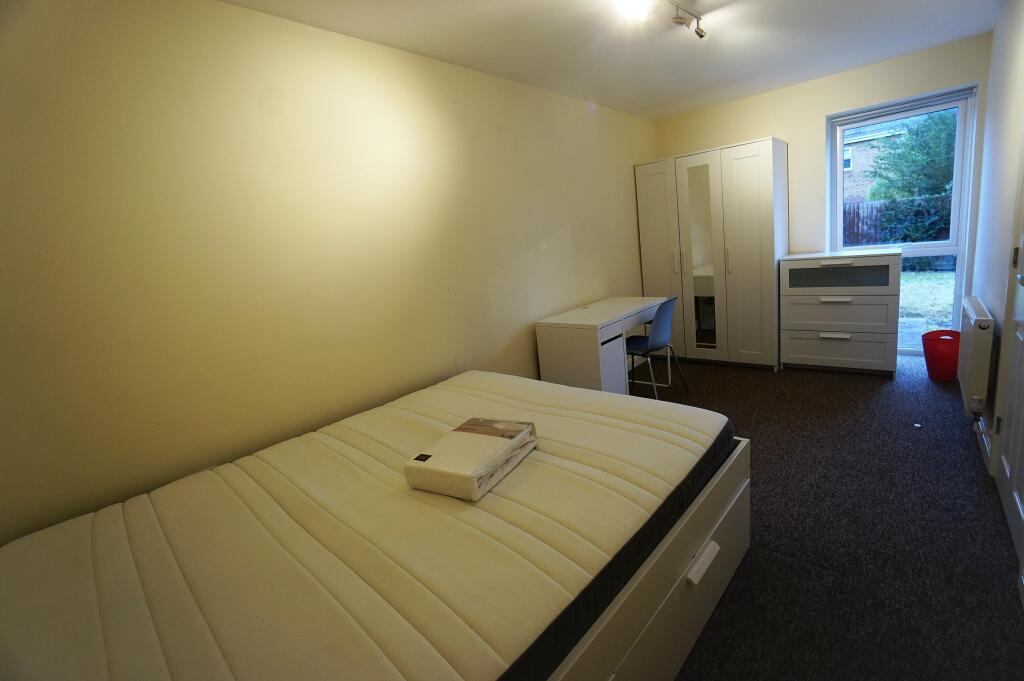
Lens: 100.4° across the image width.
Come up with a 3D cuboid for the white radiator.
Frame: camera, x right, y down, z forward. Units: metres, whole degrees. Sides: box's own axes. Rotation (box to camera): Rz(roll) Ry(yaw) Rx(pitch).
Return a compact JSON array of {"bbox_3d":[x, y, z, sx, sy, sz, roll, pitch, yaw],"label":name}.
[{"bbox_3d":[2.387,0.054,2.208,0.080,0.485,0.610,4,17,42],"label":"white radiator"}]

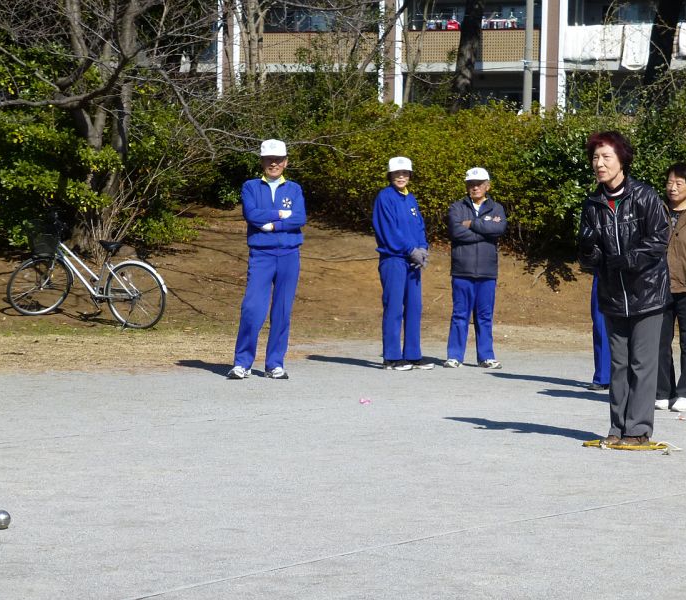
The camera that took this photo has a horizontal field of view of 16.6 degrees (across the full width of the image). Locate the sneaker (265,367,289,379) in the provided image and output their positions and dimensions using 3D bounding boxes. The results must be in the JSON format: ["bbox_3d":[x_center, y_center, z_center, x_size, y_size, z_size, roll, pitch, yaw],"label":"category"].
[{"bbox_3d":[-0.482,0.523,17.150,0.105,0.105,0.275,-1,2,-30],"label":"sneaker"}]

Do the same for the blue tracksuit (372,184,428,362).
[{"bbox_3d":[0.434,-0.203,18.100,0.450,1.380,0.330,-1,2,-38],"label":"blue tracksuit"}]

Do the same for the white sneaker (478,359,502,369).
[{"bbox_3d":[1.153,0.498,18.550,0.100,0.100,0.260,-2,3,-42],"label":"white sneaker"}]

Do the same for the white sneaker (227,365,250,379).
[{"bbox_3d":[-0.751,0.518,17.150,0.105,0.105,0.275,1,2,28],"label":"white sneaker"}]

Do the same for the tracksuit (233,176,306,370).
[{"bbox_3d":[-0.524,-0.181,17.050,0.510,1.400,0.340,0,2,-2],"label":"tracksuit"}]

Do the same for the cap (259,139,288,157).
[{"bbox_3d":[-0.498,-1.094,16.950,0.185,0.130,0.260,0,2,-3],"label":"cap"}]

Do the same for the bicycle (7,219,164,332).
[{"bbox_3d":[-2.645,-0.259,24.400,1.780,1.020,0.560,6,7,27],"label":"bicycle"}]

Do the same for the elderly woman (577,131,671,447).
[{"bbox_3d":[1.420,-0.063,11.850,0.500,1.560,0.460,1,3,36],"label":"elderly woman"}]

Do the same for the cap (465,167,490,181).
[{"bbox_3d":[1.053,-0.988,18.450,0.175,0.125,0.260,1,2,20],"label":"cap"}]

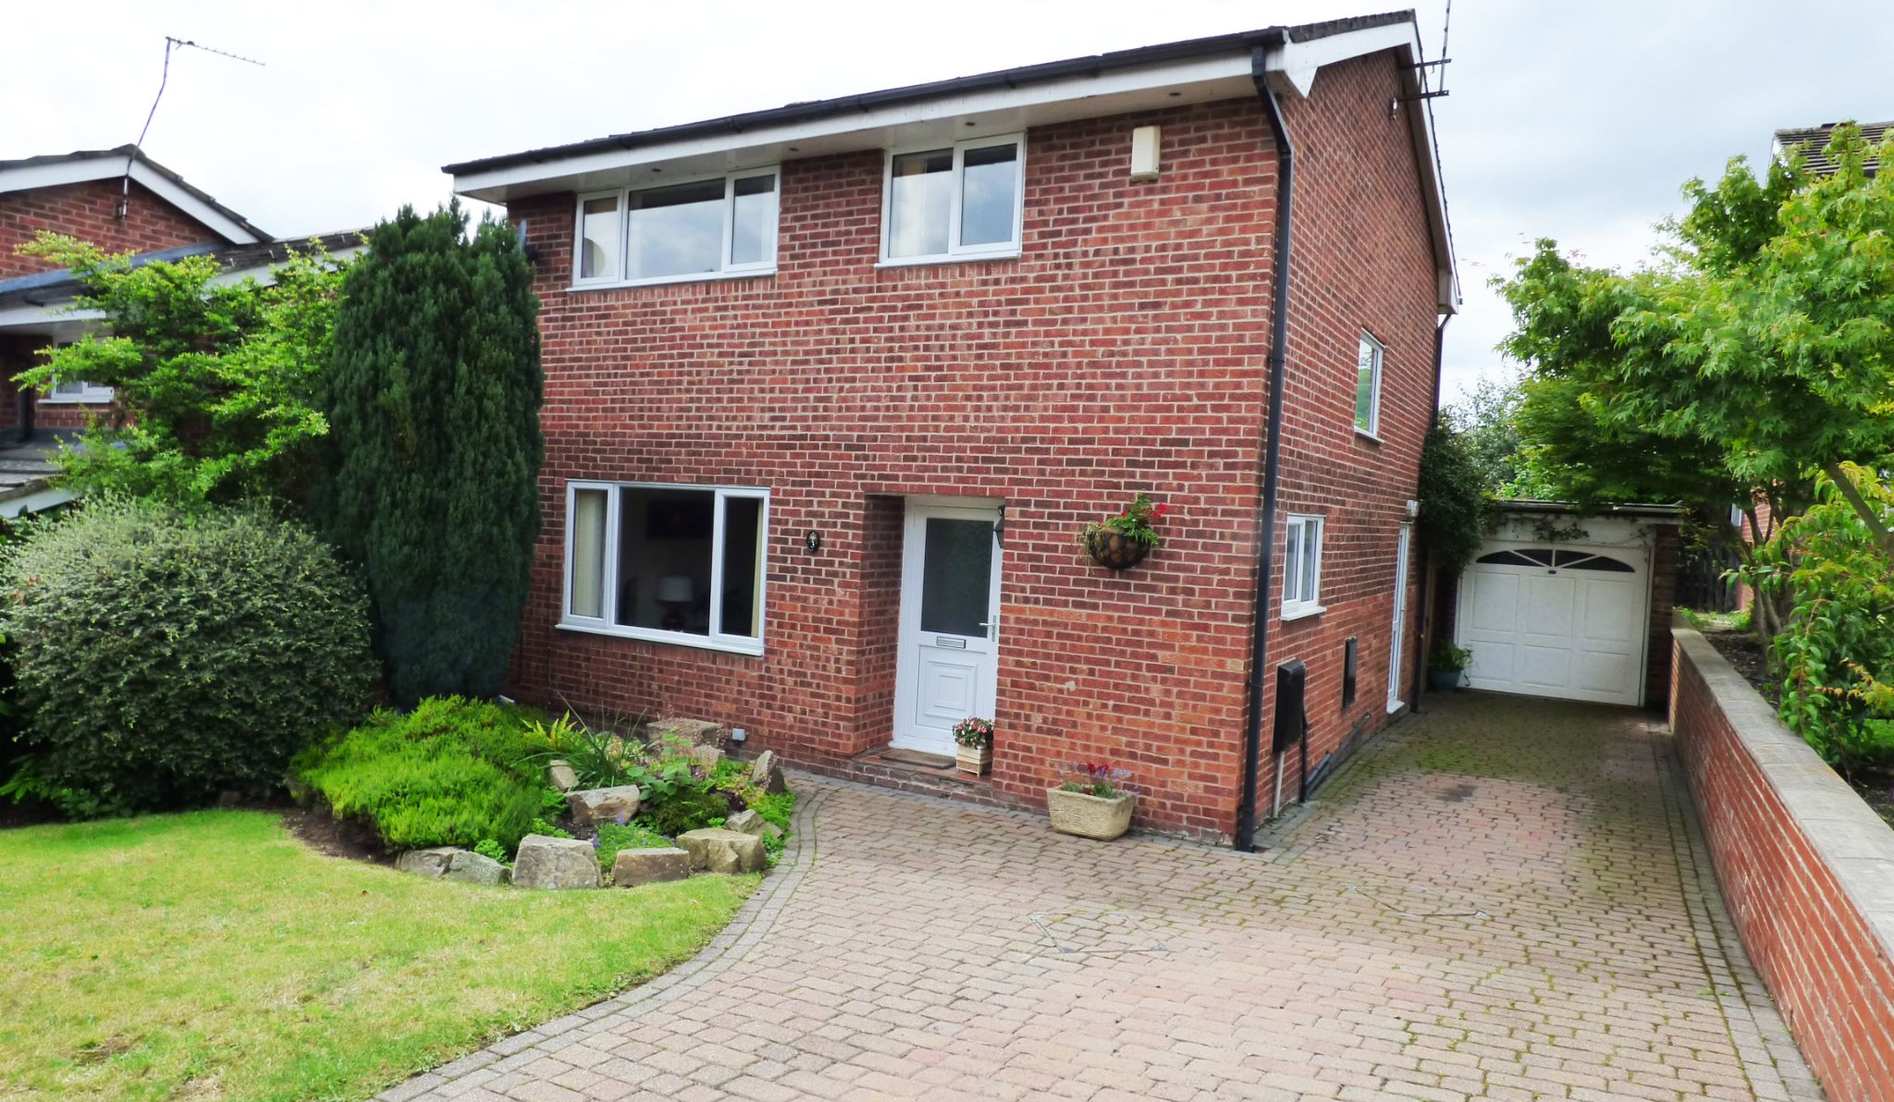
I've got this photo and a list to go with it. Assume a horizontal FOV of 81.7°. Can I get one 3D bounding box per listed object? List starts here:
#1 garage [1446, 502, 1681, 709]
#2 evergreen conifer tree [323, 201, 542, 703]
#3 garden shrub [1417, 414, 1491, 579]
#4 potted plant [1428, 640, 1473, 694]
[{"bbox_3d":[8.851,0.584,15.797,2.673,2.521,5.144,4,3,31],"label":"garage"},{"bbox_3d":[-4.621,-0.837,9.750,1.846,4.539,1.846,4,3,31],"label":"evergreen conifer tree"},{"bbox_3d":[6.243,-0.672,13.526,0.928,2.017,0.958,4,3,31],"label":"garden shrub"},{"bbox_3d":[6.354,1.454,13.806,0.464,0.666,0.464,4,3,31],"label":"potted plant"}]

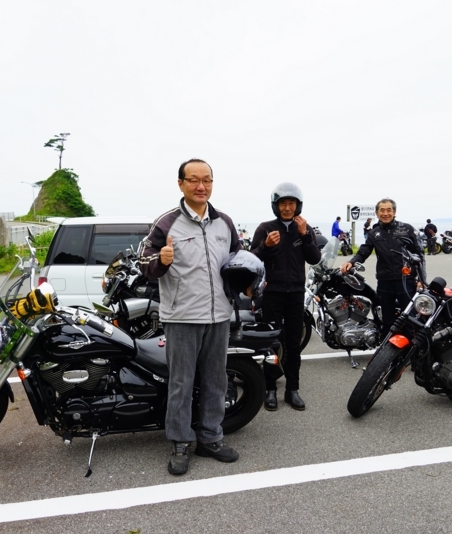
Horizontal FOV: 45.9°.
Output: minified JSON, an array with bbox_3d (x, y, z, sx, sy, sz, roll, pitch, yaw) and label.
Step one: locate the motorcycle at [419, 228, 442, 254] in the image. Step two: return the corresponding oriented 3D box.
[{"bbox_3d":[9.740,-1.194,25.789,2.100,1.180,0.780,-3,5,-30],"label":"motorcycle"}]

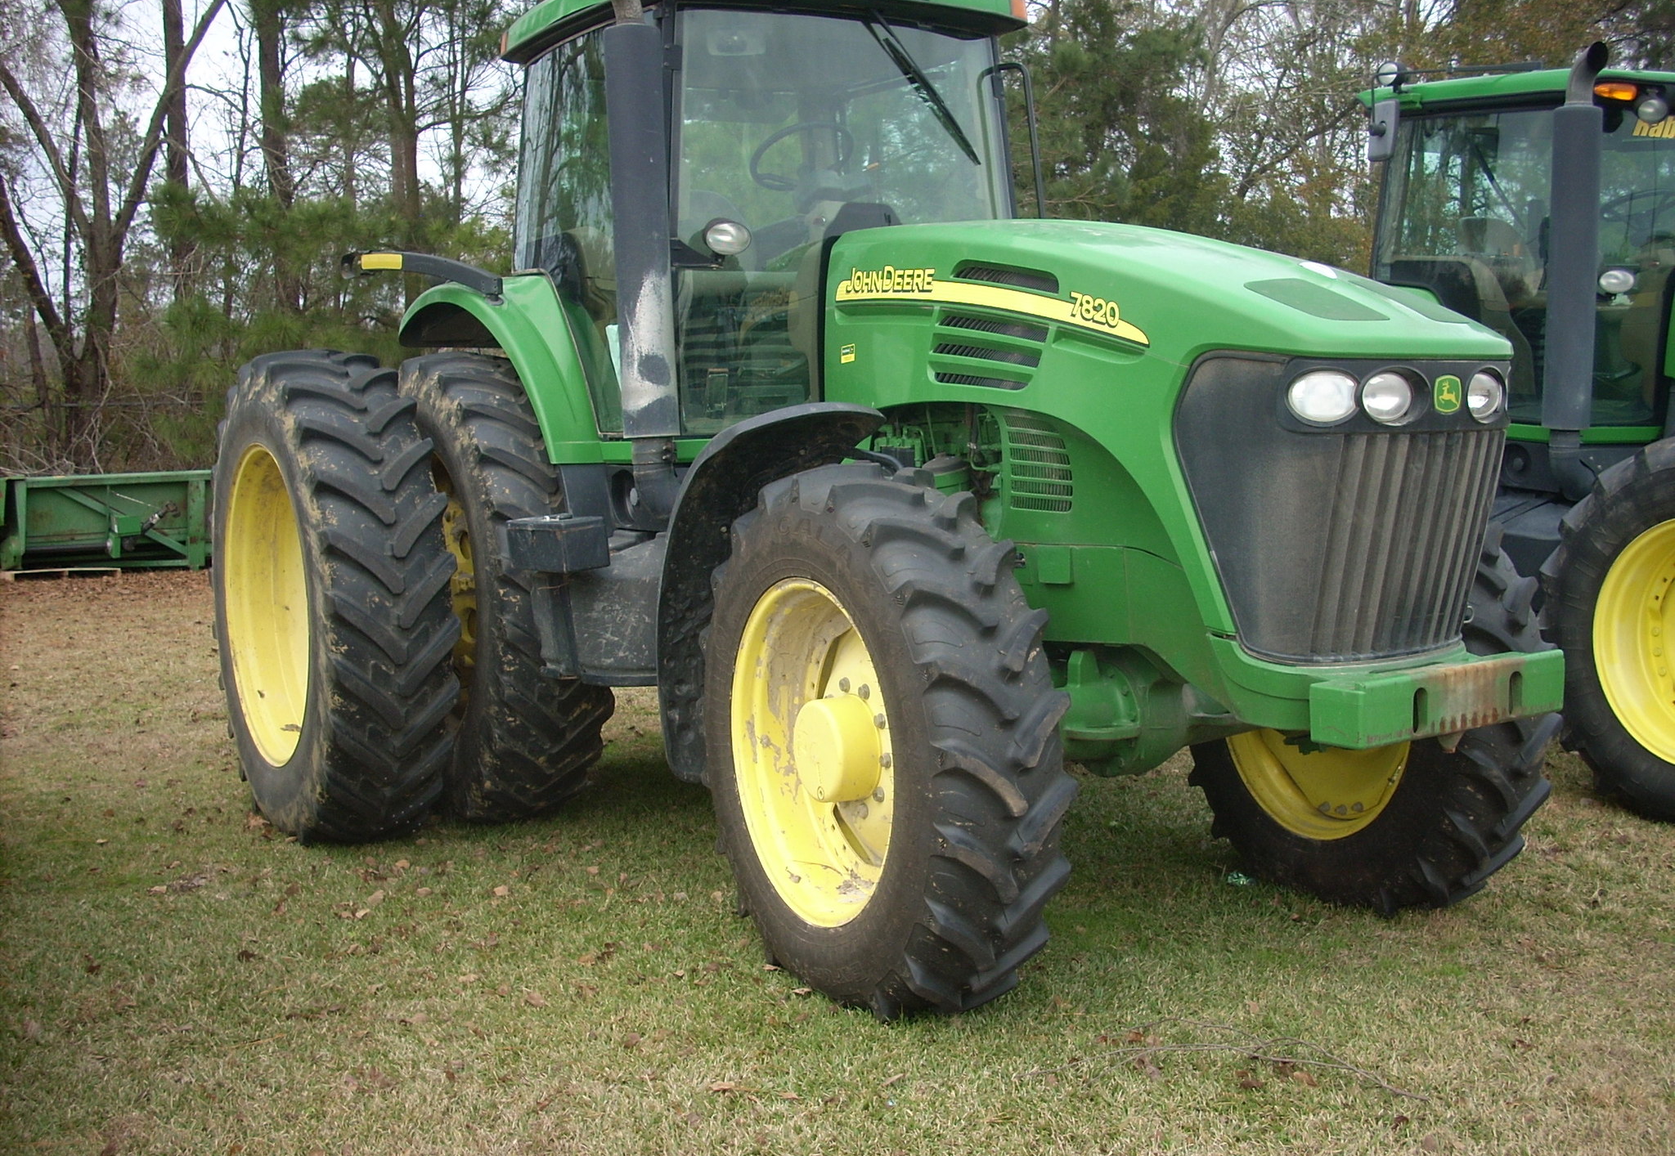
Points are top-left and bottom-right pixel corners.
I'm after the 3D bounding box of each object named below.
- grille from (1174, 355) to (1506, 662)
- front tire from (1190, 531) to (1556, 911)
[{"bbox_3d":[1.326,-0.189,4.492,0.850,0.750,0.460,-5,7,-32],"label":"grille"},{"bbox_3d":[1.671,0.345,5.814,0.390,1.460,1.490,-4,7,-27],"label":"front tire"}]

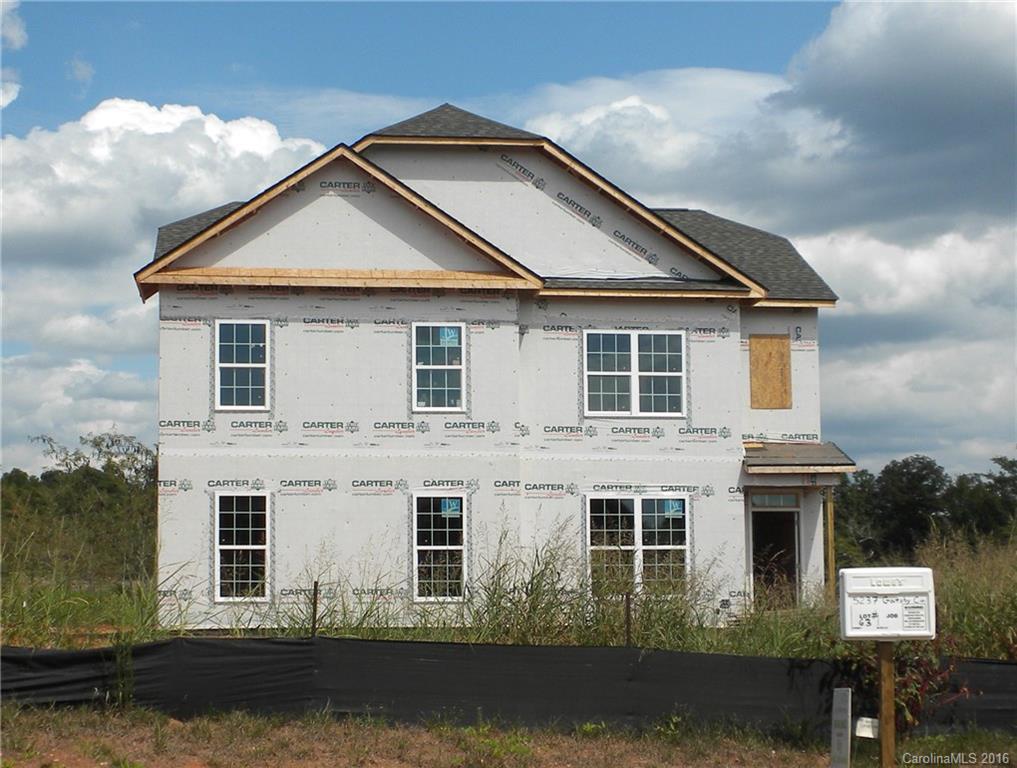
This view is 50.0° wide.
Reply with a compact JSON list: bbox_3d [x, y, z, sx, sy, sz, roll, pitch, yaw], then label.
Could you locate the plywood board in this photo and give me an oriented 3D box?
[{"bbox_3d":[4.851,-0.221,20.114,0.753,1.376,0.025,0,-3,-3],"label":"plywood board"}]

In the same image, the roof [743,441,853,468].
[{"bbox_3d":[5.025,1.301,19.405,1.874,0.507,1.300,0,-3,-3],"label":"roof"}]

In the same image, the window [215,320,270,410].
[{"bbox_3d":[-4.453,-0.314,18.291,0.911,1.512,0.090,0,-3,-3],"label":"window"}]

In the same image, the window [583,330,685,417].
[{"bbox_3d":[2.227,-0.178,19.108,1.806,1.517,0.090,0,-3,-3],"label":"window"}]

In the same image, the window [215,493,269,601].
[{"bbox_3d":[-4.415,2.705,18.145,0.910,1.802,0.090,0,-3,-3],"label":"window"}]

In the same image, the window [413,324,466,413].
[{"bbox_3d":[-1.164,-0.283,18.439,0.900,1.507,0.090,0,-3,-3],"label":"window"}]

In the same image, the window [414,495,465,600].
[{"bbox_3d":[-1.136,2.744,18.292,0.900,1.810,0.090,0,-3,-3],"label":"window"}]

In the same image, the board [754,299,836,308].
[{"bbox_3d":[5.216,-1.454,19.870,1.552,0.156,0.045,0,-3,-3],"label":"board"}]

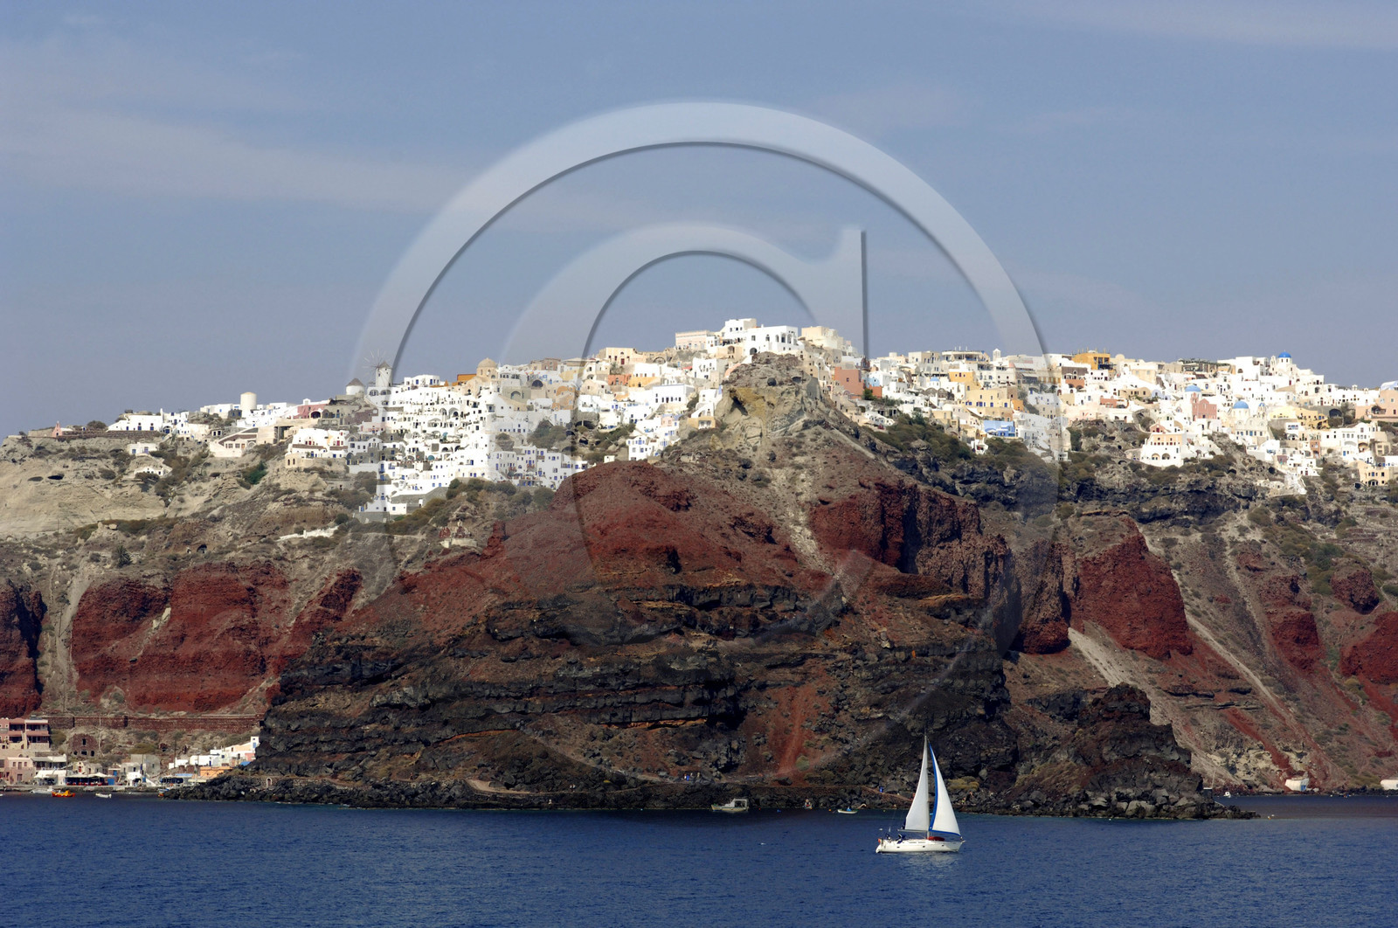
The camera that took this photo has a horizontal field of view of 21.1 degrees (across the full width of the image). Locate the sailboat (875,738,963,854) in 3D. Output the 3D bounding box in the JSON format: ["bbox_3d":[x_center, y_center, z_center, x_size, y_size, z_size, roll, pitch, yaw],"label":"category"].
[{"bbox_3d":[32.759,49.261,560.000,13.200,17.300,4.200,0,-4,-4],"label":"sailboat"}]

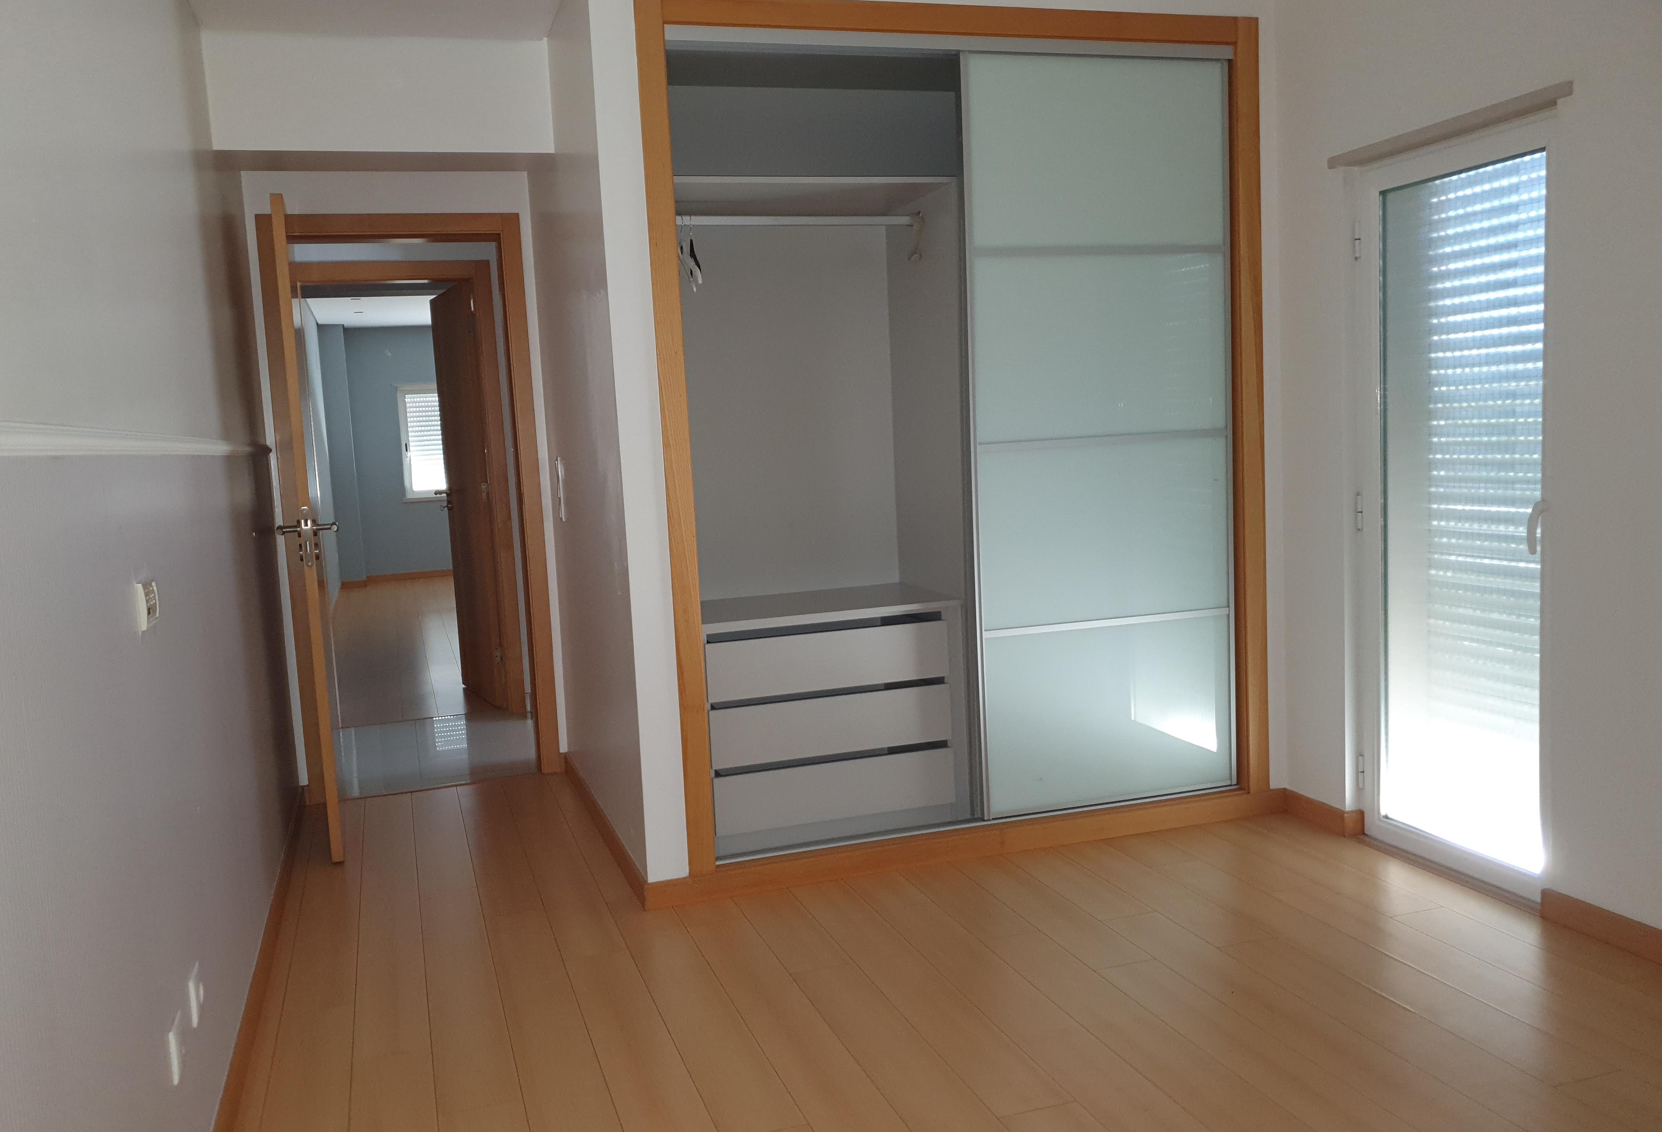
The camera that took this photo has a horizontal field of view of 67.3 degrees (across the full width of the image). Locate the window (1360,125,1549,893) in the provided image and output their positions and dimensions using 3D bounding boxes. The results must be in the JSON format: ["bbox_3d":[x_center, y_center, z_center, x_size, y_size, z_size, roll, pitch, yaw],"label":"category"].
[{"bbox_3d":[1.650,-0.124,3.271,0.071,1.900,0.670,-5,7,-19],"label":"window"}]

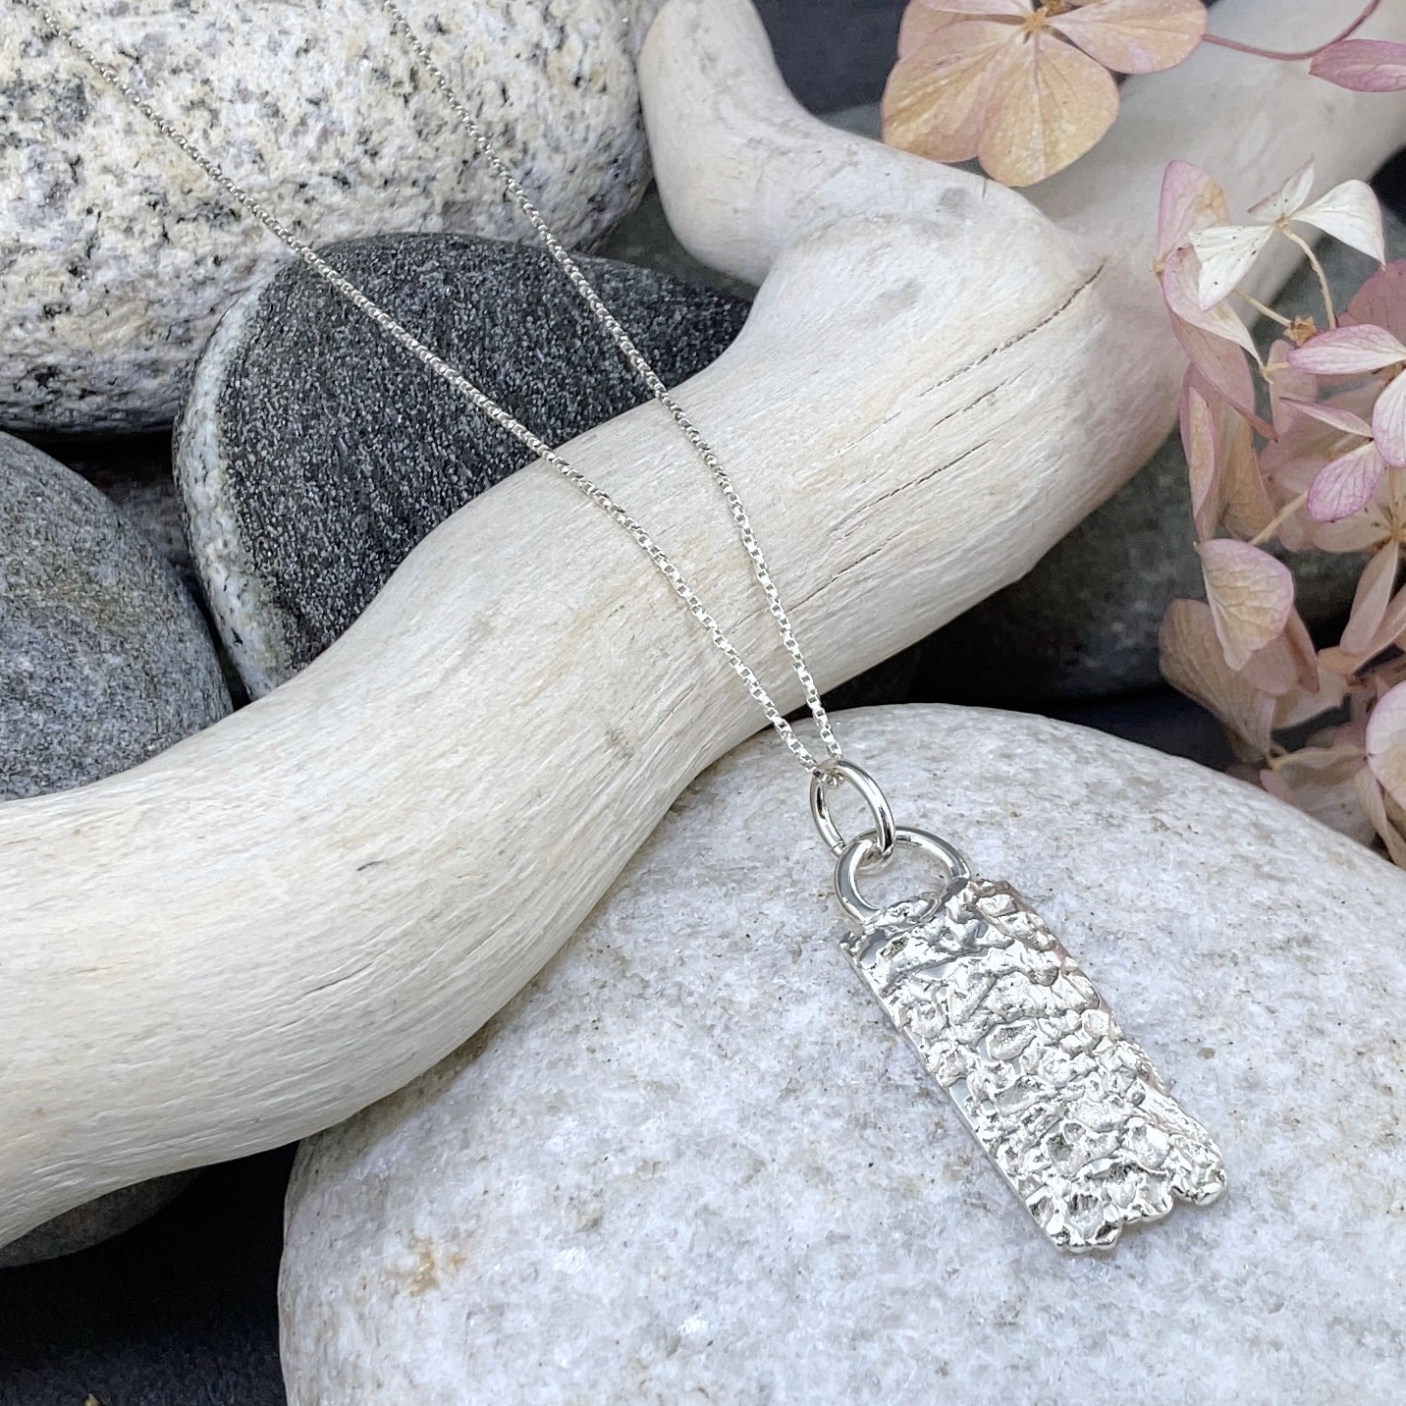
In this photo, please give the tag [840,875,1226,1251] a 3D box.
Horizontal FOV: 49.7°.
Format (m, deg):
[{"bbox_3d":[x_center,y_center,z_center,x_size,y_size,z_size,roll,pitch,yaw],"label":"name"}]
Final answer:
[{"bbox_3d":[0.023,0.025,0.108,0.014,0.002,0.027,-17,48,-19],"label":"tag"}]

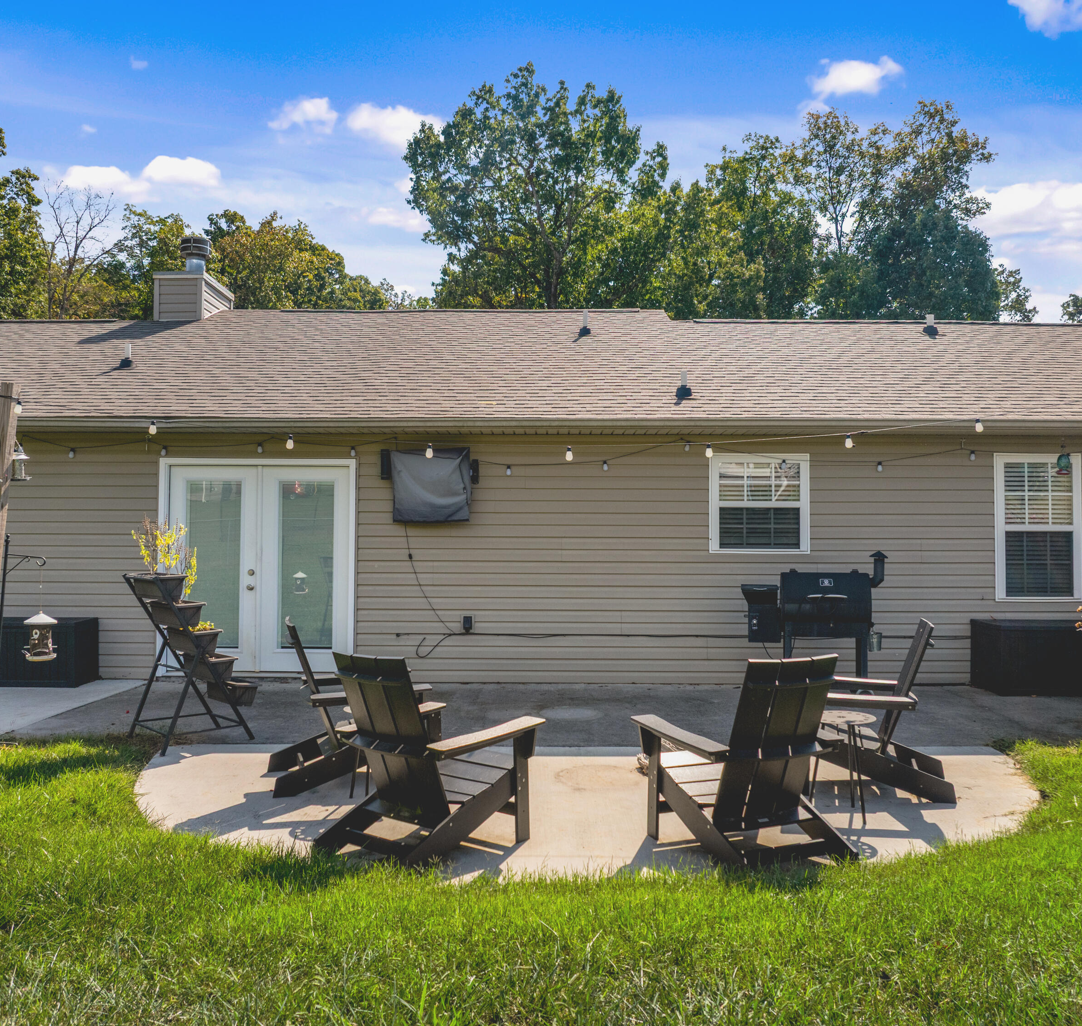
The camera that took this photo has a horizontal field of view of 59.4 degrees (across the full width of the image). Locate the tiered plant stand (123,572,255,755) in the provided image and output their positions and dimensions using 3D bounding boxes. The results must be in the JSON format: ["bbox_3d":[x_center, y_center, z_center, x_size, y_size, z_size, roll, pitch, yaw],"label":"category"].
[{"bbox_3d":[-2.459,1.004,6.667,0.690,1.163,0.660,2,-2,-41],"label":"tiered plant stand"}]

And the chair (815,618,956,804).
[{"bbox_3d":[1.943,1.124,5.636,0.893,0.965,0.789,0,-2,16],"label":"chair"}]

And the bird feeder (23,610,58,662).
[{"bbox_3d":[-3.138,0.774,5.950,0.215,0.310,0.215,0,-2,1],"label":"bird feeder"}]

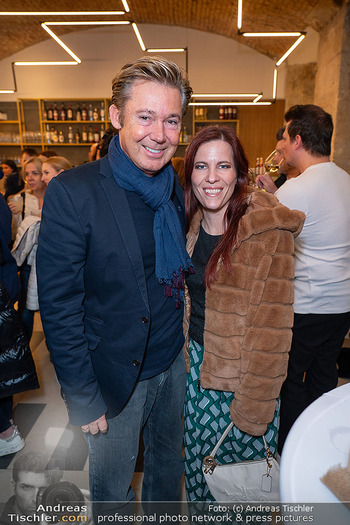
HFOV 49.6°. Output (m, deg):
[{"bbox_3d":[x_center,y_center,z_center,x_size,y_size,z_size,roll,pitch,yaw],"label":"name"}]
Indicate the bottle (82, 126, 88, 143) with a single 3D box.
[{"bbox_3d":[-1.672,-2.398,7.096,0.078,0.305,0.078,0,13,0],"label":"bottle"}]

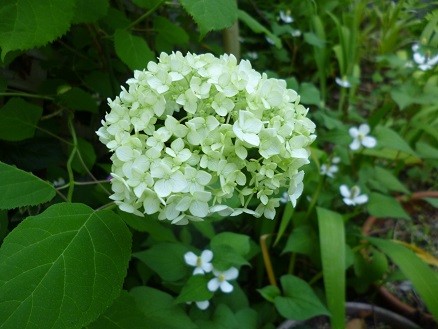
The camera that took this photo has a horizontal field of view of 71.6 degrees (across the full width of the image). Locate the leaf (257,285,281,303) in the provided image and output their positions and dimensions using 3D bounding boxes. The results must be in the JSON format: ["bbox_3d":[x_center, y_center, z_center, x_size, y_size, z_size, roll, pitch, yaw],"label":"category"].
[{"bbox_3d":[0.060,0.153,0.361,0.028,0.010,0.019,9,46,9],"label":"leaf"}]

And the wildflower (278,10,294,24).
[{"bbox_3d":[0.138,-0.300,0.620,0.032,0.020,0.032,2,37,-2],"label":"wildflower"}]

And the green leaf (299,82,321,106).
[{"bbox_3d":[0.146,-0.115,0.499,0.047,0.012,0.062,-14,53,-19],"label":"green leaf"}]

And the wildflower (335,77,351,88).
[{"bbox_3d":[0.252,-0.167,0.620,0.030,0.015,0.030,12,34,19],"label":"wildflower"}]

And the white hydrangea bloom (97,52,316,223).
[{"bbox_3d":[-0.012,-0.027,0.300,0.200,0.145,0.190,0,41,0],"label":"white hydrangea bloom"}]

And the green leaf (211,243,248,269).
[{"bbox_3d":[0.015,0.116,0.373,0.055,0.010,0.036,18,55,13],"label":"green leaf"}]

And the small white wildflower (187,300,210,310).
[{"bbox_3d":[-0.025,0.172,0.385,0.031,0.017,0.031,0,45,0],"label":"small white wildflower"}]

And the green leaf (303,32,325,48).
[{"bbox_3d":[0.204,-0.261,0.634,0.052,0.012,0.065,-33,54,-29],"label":"green leaf"}]

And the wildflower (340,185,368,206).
[{"bbox_3d":[0.170,0.038,0.380,0.032,0.016,0.032,17,36,25],"label":"wildflower"}]

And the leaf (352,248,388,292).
[{"bbox_3d":[0.210,0.145,0.420,0.048,0.014,0.070,18,60,4],"label":"leaf"}]

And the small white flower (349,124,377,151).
[{"bbox_3d":[0.184,-0.035,0.390,0.032,0.015,0.032,25,63,21],"label":"small white flower"}]

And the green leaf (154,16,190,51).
[{"bbox_3d":[-0.085,-0.212,0.499,0.077,0.012,0.071,23,66,11],"label":"green leaf"}]

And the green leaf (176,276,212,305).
[{"bbox_3d":[-0.028,0.151,0.364,0.052,0.010,0.032,-25,57,-18],"label":"green leaf"}]

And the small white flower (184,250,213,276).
[{"bbox_3d":[-0.024,0.118,0.365,0.031,0.014,0.031,-9,54,-7],"label":"small white flower"}]

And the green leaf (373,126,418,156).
[{"bbox_3d":[0.262,-0.033,0.448,0.074,0.012,0.067,34,48,27],"label":"green leaf"}]

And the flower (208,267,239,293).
[{"bbox_3d":[0.004,0.137,0.360,0.034,0.014,0.034,11,53,5],"label":"flower"}]

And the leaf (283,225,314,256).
[{"bbox_3d":[0.114,0.111,0.427,0.065,0.012,0.043,-34,60,-23],"label":"leaf"}]

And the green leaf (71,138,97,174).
[{"bbox_3d":[-0.191,-0.011,0.430,0.033,0.012,0.057,0,66,-13],"label":"green leaf"}]

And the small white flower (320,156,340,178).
[{"bbox_3d":[0.168,0.005,0.460,0.028,0.016,0.028,18,44,19],"label":"small white flower"}]

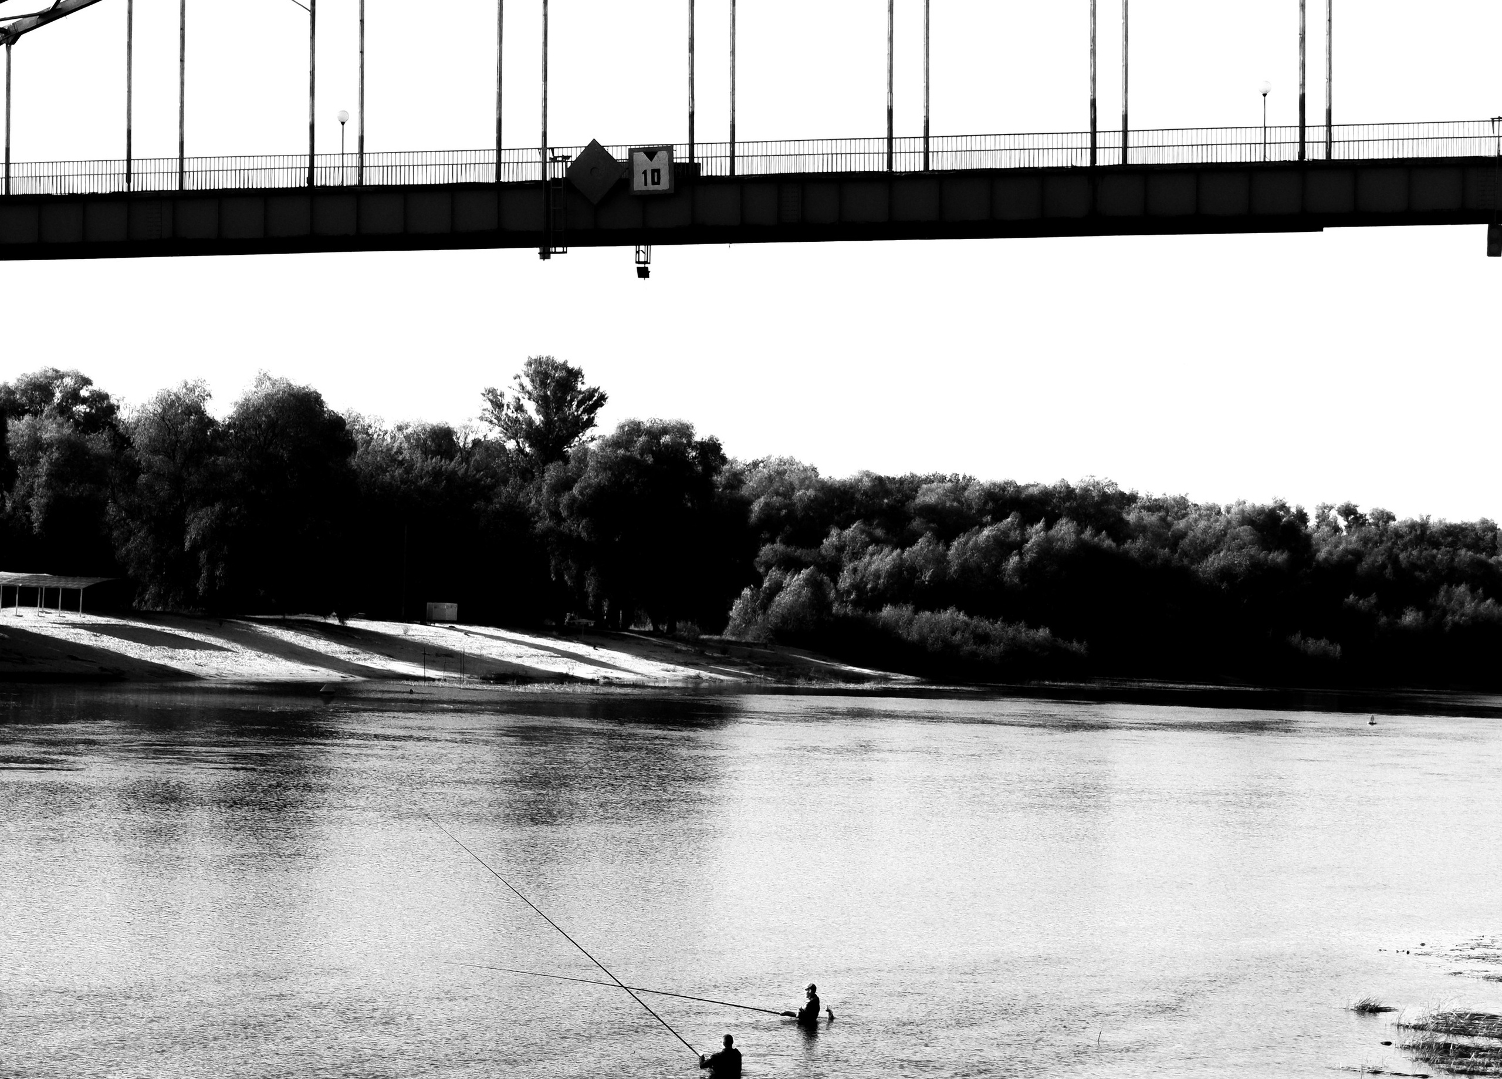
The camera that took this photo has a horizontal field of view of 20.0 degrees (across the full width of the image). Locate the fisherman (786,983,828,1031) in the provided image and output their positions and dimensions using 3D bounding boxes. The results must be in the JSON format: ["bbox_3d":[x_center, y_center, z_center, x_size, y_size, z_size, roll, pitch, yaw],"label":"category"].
[{"bbox_3d":[1.109,9.216,80.000,0.450,1.720,0.520,0,-1,10],"label":"fisherman"}]

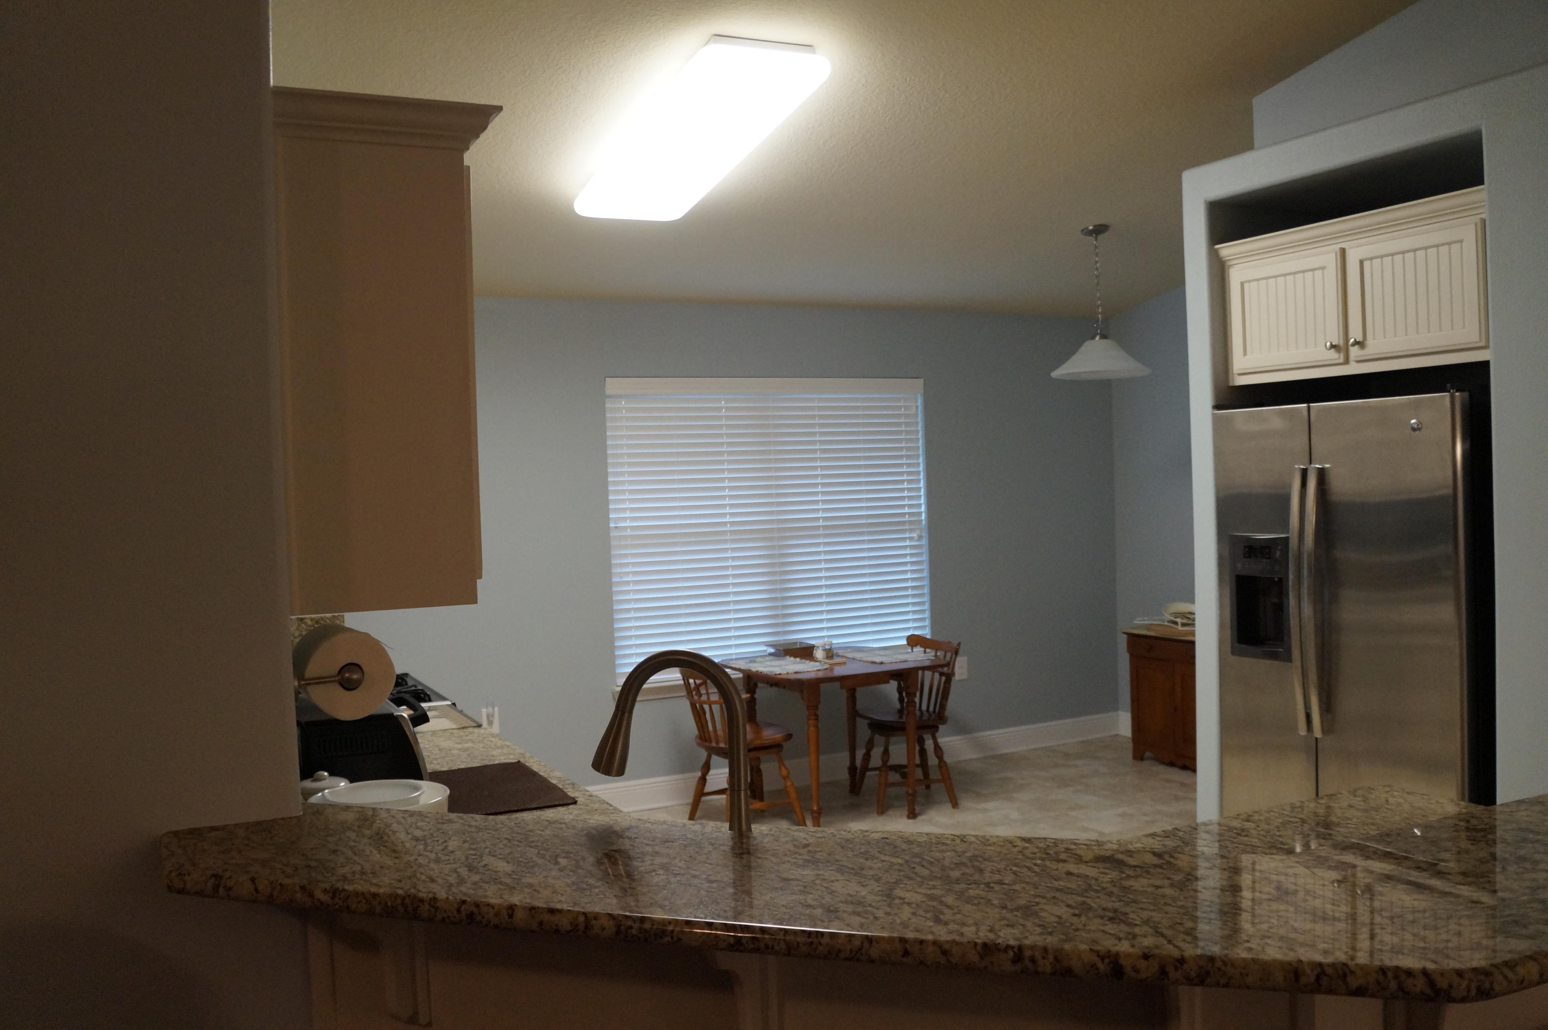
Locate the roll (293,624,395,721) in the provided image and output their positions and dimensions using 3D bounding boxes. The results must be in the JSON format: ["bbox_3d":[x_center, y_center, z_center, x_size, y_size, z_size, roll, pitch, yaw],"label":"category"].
[{"bbox_3d":[-0.780,0.270,2.164,0.152,0.152,0.270,-3,2,-27],"label":"roll"}]

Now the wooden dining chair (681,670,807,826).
[{"bbox_3d":[-0.151,1.056,5.566,0.483,0.749,0.470,-3,2,-27],"label":"wooden dining chair"}]

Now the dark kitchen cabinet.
[{"bbox_3d":[2.227,0.978,6.311,0.403,0.705,0.676,-3,2,-27],"label":"dark kitchen cabinet"}]

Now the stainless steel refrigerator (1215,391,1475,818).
[{"bbox_3d":[2.073,0.508,3.984,0.820,1.768,0.890,-3,2,-27],"label":"stainless steel refrigerator"}]

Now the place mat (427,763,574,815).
[{"bbox_3d":[-0.668,0.605,2.662,0.340,0.007,0.449,-3,2,-27],"label":"place mat"}]

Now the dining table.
[{"bbox_3d":[0.320,1.055,5.770,0.926,0.707,0.749,-3,2,-27],"label":"dining table"}]

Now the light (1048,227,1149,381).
[{"bbox_3d":[1.429,-0.948,5.308,0.442,0.656,0.442,-2,2,0],"label":"light"}]

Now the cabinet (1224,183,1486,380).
[{"bbox_3d":[2.033,-0.692,3.893,0.620,0.479,0.950,-3,2,-27],"label":"cabinet"}]

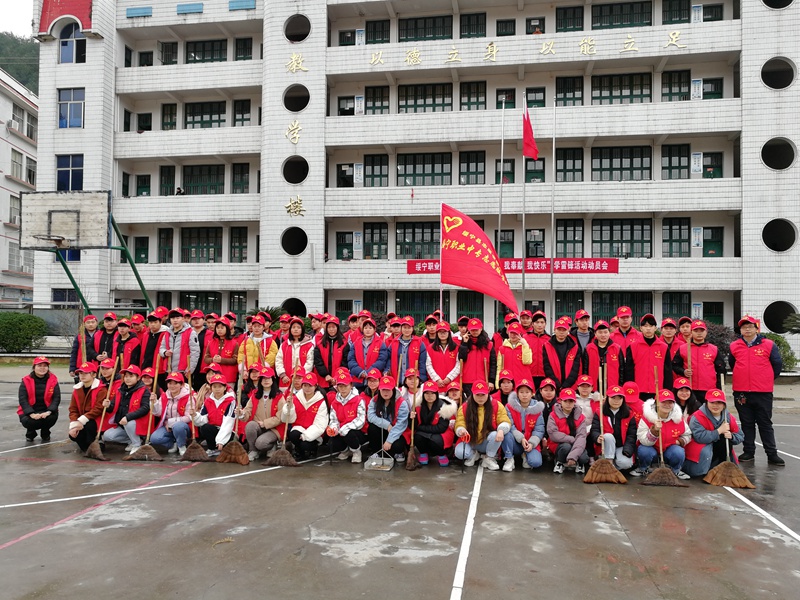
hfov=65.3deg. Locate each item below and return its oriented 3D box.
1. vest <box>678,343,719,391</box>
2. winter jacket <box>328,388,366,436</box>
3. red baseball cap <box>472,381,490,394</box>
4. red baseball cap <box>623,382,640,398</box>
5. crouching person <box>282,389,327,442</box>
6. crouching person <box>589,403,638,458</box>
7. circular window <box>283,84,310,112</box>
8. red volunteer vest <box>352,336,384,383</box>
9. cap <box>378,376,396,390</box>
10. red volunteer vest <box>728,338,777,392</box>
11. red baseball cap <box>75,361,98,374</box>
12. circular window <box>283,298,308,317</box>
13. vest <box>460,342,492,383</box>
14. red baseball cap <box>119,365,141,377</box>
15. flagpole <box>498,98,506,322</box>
[{"bbox_3d":[3.875,0.863,8.100,0.490,0.630,0.290,0,-3,23],"label":"vest"},{"bbox_3d":[-0.602,1.284,7.220,0.440,0.540,0.380,1,-1,-2],"label":"winter jacket"},{"bbox_3d":[0.896,0.968,6.900,0.185,0.150,0.250,0,-3,6],"label":"red baseball cap"},{"bbox_3d":[2.727,1.084,7.350,0.190,0.150,0.260,0,33,14],"label":"red baseball cap"},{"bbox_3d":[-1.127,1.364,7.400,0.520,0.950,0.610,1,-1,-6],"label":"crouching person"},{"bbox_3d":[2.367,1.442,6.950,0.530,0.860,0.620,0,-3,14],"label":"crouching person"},{"bbox_3d":[-4.840,-9.450,29.286,1.320,1.320,0.250,0,-2,9],"label":"circular window"},{"bbox_3d":[-0.418,0.784,8.150,0.440,0.620,0.280,1,-1,-3],"label":"red volunteer vest"},{"bbox_3d":[-0.141,0.959,7.150,0.190,0.150,0.260,0,10,2],"label":"cap"},{"bbox_3d":[4.237,0.781,7.500,0.530,0.670,0.320,-1,-3,29],"label":"red volunteer vest"},{"bbox_3d":[-3.815,0.826,7.600,0.190,0.140,0.260,0,-1,5],"label":"red baseball cap"},{"bbox_3d":[-5.072,0.601,30.000,1.400,1.400,0.250,0,-1,10],"label":"circular window"},{"bbox_3d":[0.969,0.804,7.900,0.440,0.580,0.280,0,-3,7],"label":"vest"},{"bbox_3d":[-3.237,0.845,7.500,0.190,0.140,0.260,0,-1,7],"label":"red baseball cap"},{"bbox_3d":[3.846,-2.865,24.000,0.090,9.800,0.090,2,-1,10],"label":"flagpole"}]

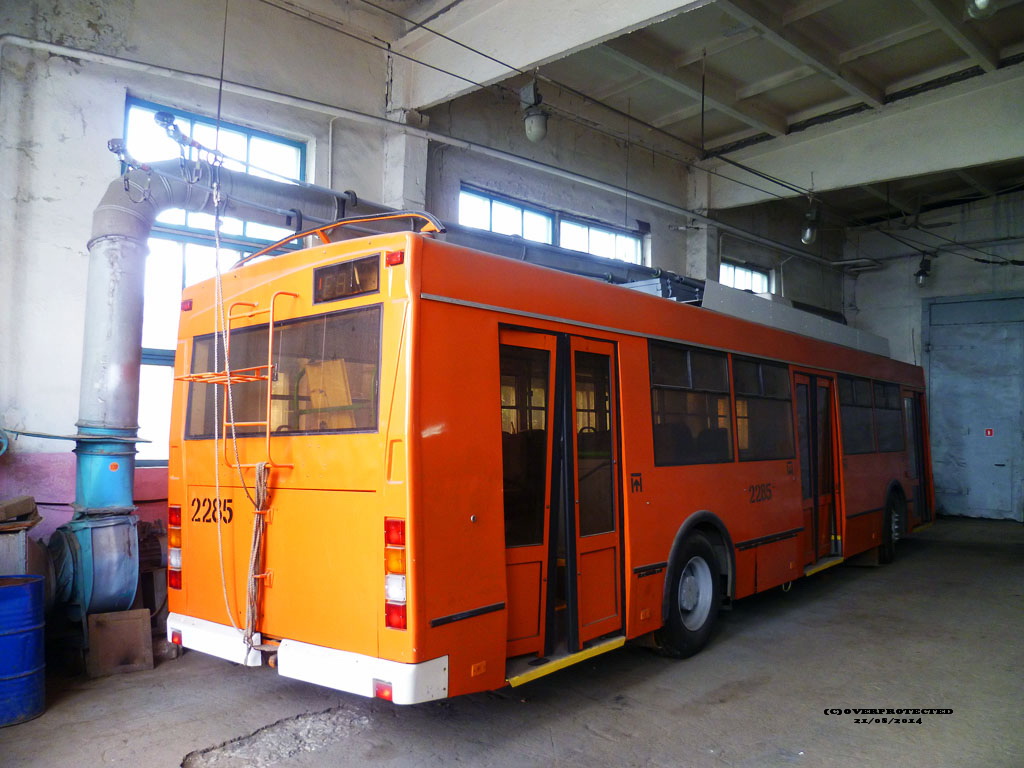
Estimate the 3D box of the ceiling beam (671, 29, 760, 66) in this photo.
[{"bbox_3d":[2.643,-4.368,10.671,0.110,0.130,1.280,4,-6,-44],"label":"ceiling beam"}]

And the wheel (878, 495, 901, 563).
[{"bbox_3d":[5.263,2.042,11.712,0.300,0.960,0.960,-4,-6,38],"label":"wheel"}]

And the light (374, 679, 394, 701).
[{"bbox_3d":[-0.671,1.645,4.457,0.130,0.085,0.050,-4,-6,38],"label":"light"}]

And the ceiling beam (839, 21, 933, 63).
[{"bbox_3d":[4.820,-4.437,10.694,0.110,0.130,1.280,4,-6,-44],"label":"ceiling beam"}]

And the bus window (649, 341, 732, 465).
[{"bbox_3d":[1.524,0.186,7.014,0.050,1.000,1.460,-6,-7,38],"label":"bus window"}]

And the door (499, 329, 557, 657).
[{"bbox_3d":[0.043,0.678,5.190,0.600,2.020,0.060,3,-6,-42],"label":"door"}]

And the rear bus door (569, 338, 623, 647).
[{"bbox_3d":[0.556,0.719,5.772,0.050,2.040,0.590,-4,-6,38],"label":"rear bus door"}]

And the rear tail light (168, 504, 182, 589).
[{"bbox_3d":[-2.342,1.147,5.830,0.180,0.580,0.060,-4,-6,38],"label":"rear tail light"}]

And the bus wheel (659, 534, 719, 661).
[{"bbox_3d":[1.397,1.749,6.966,0.330,0.960,0.960,-4,-6,38],"label":"bus wheel"}]

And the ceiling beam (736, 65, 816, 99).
[{"bbox_3d":[3.717,-4.289,11.698,0.110,0.130,1.280,4,-6,-44],"label":"ceiling beam"}]

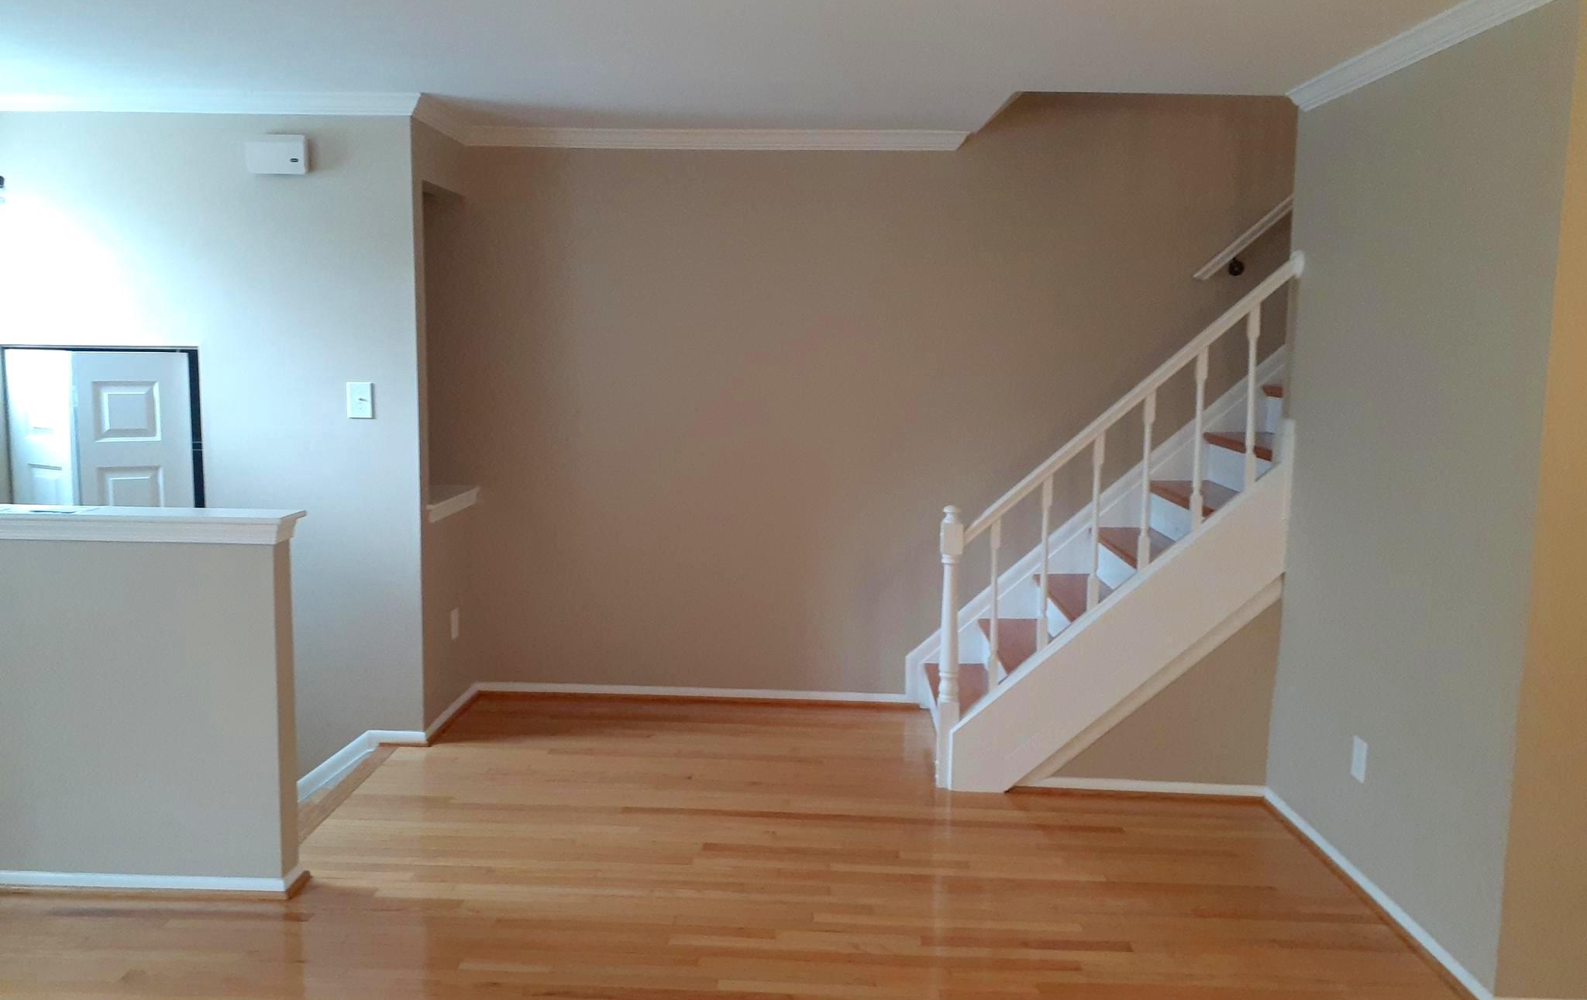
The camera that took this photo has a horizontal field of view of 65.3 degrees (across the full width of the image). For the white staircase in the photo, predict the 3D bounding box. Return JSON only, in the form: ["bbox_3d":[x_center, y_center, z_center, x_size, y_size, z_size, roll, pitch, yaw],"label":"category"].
[{"bbox_3d":[1.096,0.029,4.704,1.169,1.865,1.095,1,7,1],"label":"white staircase"}]

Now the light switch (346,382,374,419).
[{"bbox_3d":[-1.600,-0.366,4.559,0.083,0.125,0.015,1,7,1],"label":"light switch"}]

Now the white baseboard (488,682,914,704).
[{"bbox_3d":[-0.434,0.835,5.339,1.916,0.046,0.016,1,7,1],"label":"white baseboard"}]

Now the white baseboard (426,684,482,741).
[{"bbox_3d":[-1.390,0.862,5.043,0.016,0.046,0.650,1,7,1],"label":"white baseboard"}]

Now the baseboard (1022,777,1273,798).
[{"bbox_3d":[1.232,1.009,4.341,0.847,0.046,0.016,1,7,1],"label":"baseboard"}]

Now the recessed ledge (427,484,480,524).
[{"bbox_3d":[-1.435,0.018,4.982,0.153,0.064,0.561,1,7,1],"label":"recessed ledge"}]

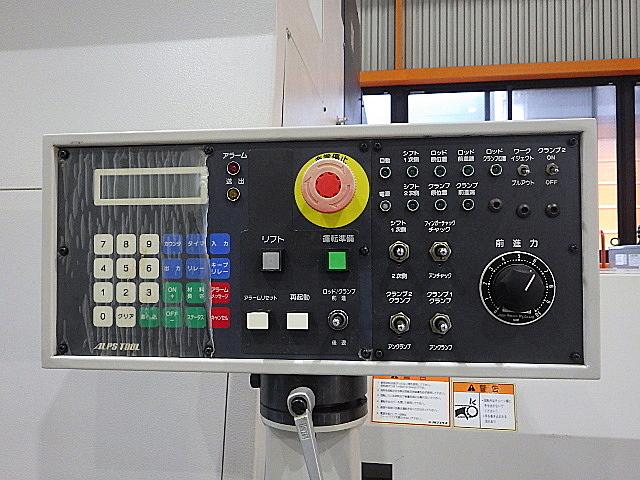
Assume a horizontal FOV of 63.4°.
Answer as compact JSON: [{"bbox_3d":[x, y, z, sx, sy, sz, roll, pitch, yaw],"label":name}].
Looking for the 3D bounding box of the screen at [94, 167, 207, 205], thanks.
[{"bbox_3d":[-0.139,-0.044,0.427,0.098,0.030,0.005,0,-1,6],"label":"screen"}]

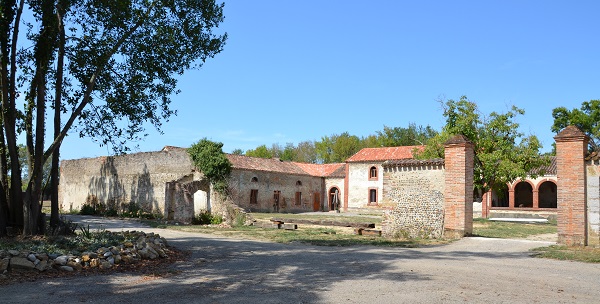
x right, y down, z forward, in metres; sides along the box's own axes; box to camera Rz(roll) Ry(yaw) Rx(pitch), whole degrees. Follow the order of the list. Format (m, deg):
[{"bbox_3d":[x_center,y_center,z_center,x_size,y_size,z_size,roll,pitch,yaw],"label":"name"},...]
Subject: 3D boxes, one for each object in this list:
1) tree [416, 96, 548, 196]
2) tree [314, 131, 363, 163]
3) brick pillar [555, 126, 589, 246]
[{"bbox_3d":[12.471,0.540,30.657,8.633,8.811,8.453,2,-6,0],"label":"tree"},{"bbox_3d":[6.688,3.158,80.135,8.206,13.404,8.035,2,-6,0],"label":"tree"},{"bbox_3d":[10.327,1.227,17.000,0.984,4.489,0.984,-3,-8,41],"label":"brick pillar"}]

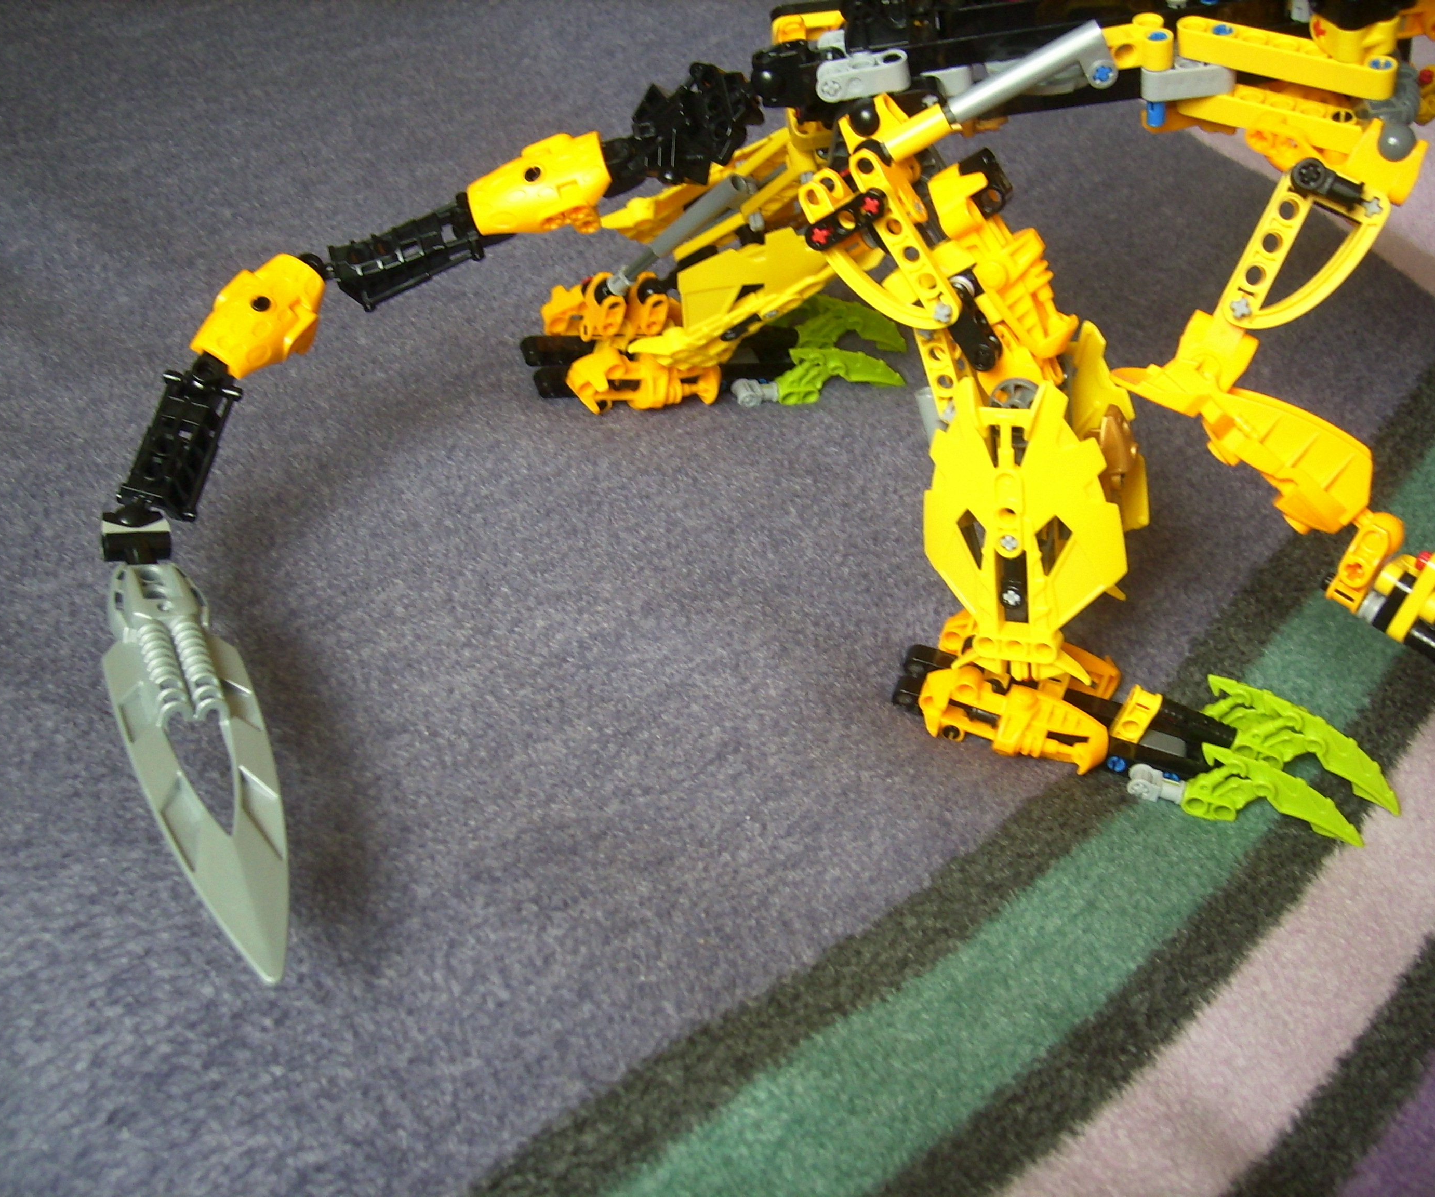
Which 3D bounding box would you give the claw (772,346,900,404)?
[{"bbox_3d":[0.049,-0.087,0.578,0.050,0.022,0.009,2,40,-13],"label":"claw"}]

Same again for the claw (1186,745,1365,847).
[{"bbox_3d":[0.157,0.054,0.415,0.050,0.022,0.009,25,46,13],"label":"claw"}]

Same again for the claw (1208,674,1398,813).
[{"bbox_3d":[0.167,0.042,0.422,0.053,0.023,0.010,25,46,13],"label":"claw"}]

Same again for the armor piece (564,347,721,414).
[{"bbox_3d":[-0.029,-0.082,0.560,0.056,0.020,0.016,-5,41,-7],"label":"armor piece"}]

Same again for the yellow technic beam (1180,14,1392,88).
[{"bbox_3d":[0.143,-0.137,0.373,0.056,0.008,0.008,24,54,24],"label":"yellow technic beam"}]

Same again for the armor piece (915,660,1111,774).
[{"bbox_3d":[0.087,0.035,0.434,0.055,0.020,0.016,18,44,19],"label":"armor piece"}]

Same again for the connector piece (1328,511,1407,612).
[{"bbox_3d":[0.145,-0.008,0.330,0.009,0.022,0.009,34,26,24],"label":"connector piece"}]

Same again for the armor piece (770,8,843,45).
[{"bbox_3d":[0.026,-0.161,0.415,0.021,0.011,0.012,10,42,11],"label":"armor piece"}]

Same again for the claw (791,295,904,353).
[{"bbox_3d":[0.052,-0.110,0.590,0.050,0.022,0.009,2,40,-13],"label":"claw"}]

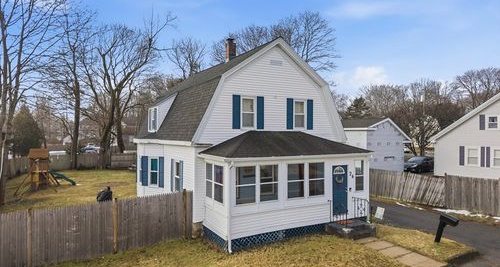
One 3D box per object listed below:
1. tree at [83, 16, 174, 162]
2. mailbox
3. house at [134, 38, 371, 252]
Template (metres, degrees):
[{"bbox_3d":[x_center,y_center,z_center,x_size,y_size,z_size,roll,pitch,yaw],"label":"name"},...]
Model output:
[{"bbox_3d":[-14.236,-4.795,40.543,10.750,18.300,9.670,0,0,0],"label":"tree"},{"bbox_3d":[7.232,3.582,12.812,0.220,1.120,0.600,0,10,-28],"label":"mailbox"},{"bbox_3d":[-1.206,-0.430,20.641,8.300,9.280,15.800,0,-1,-28],"label":"house"}]

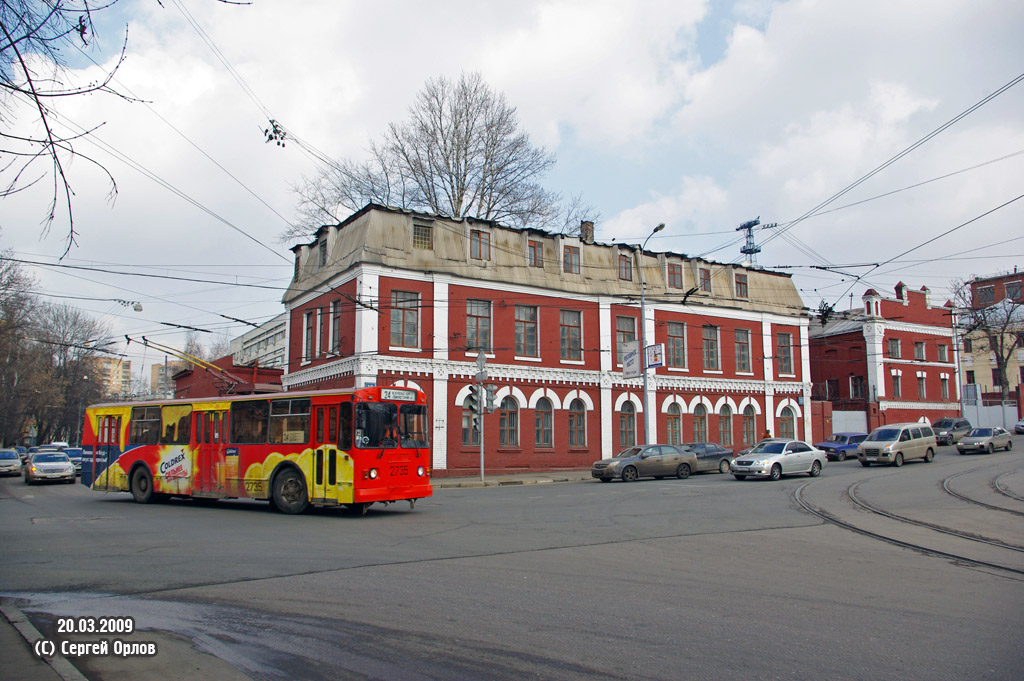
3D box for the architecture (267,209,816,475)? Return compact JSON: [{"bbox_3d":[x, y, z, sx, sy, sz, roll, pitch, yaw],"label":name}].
[{"bbox_3d":[2.822,1.338,42.596,28.000,11.600,10.800,5,-9,-31],"label":"architecture"}]

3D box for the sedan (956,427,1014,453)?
[{"bbox_3d":[27.921,5.892,45.327,4.170,1.430,1.680,1,-7,-36],"label":"sedan"}]

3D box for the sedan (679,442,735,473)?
[{"bbox_3d":[8.287,5.466,35.317,4.300,1.460,1.700,2,-9,-34],"label":"sedan"}]

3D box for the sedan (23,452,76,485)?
[{"bbox_3d":[-21.774,6.017,36.180,1.800,1.450,4.600,5,-10,-34],"label":"sedan"}]

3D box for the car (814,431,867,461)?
[{"bbox_3d":[18.808,5.960,43.353,4.130,1.440,1.620,1,-6,-34],"label":"car"}]

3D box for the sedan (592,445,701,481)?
[{"bbox_3d":[5.530,5.102,32.052,4.600,1.460,1.800,3,-11,-27],"label":"sedan"}]

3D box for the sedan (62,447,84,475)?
[{"bbox_3d":[-25.797,7.172,45.422,1.800,1.540,4.500,4,-9,-30],"label":"sedan"}]

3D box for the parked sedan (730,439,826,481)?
[{"bbox_3d":[10.874,4.865,31.230,4.735,1.460,1.760,4,-9,-38],"label":"parked sedan"}]

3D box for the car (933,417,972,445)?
[{"bbox_3d":[28.908,6.007,50.950,4.500,1.740,1.830,0,-6,-37],"label":"car"}]

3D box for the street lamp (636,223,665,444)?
[{"bbox_3d":[6.687,0.381,35.856,0.350,11.512,1.737,5,-9,-31],"label":"street lamp"}]

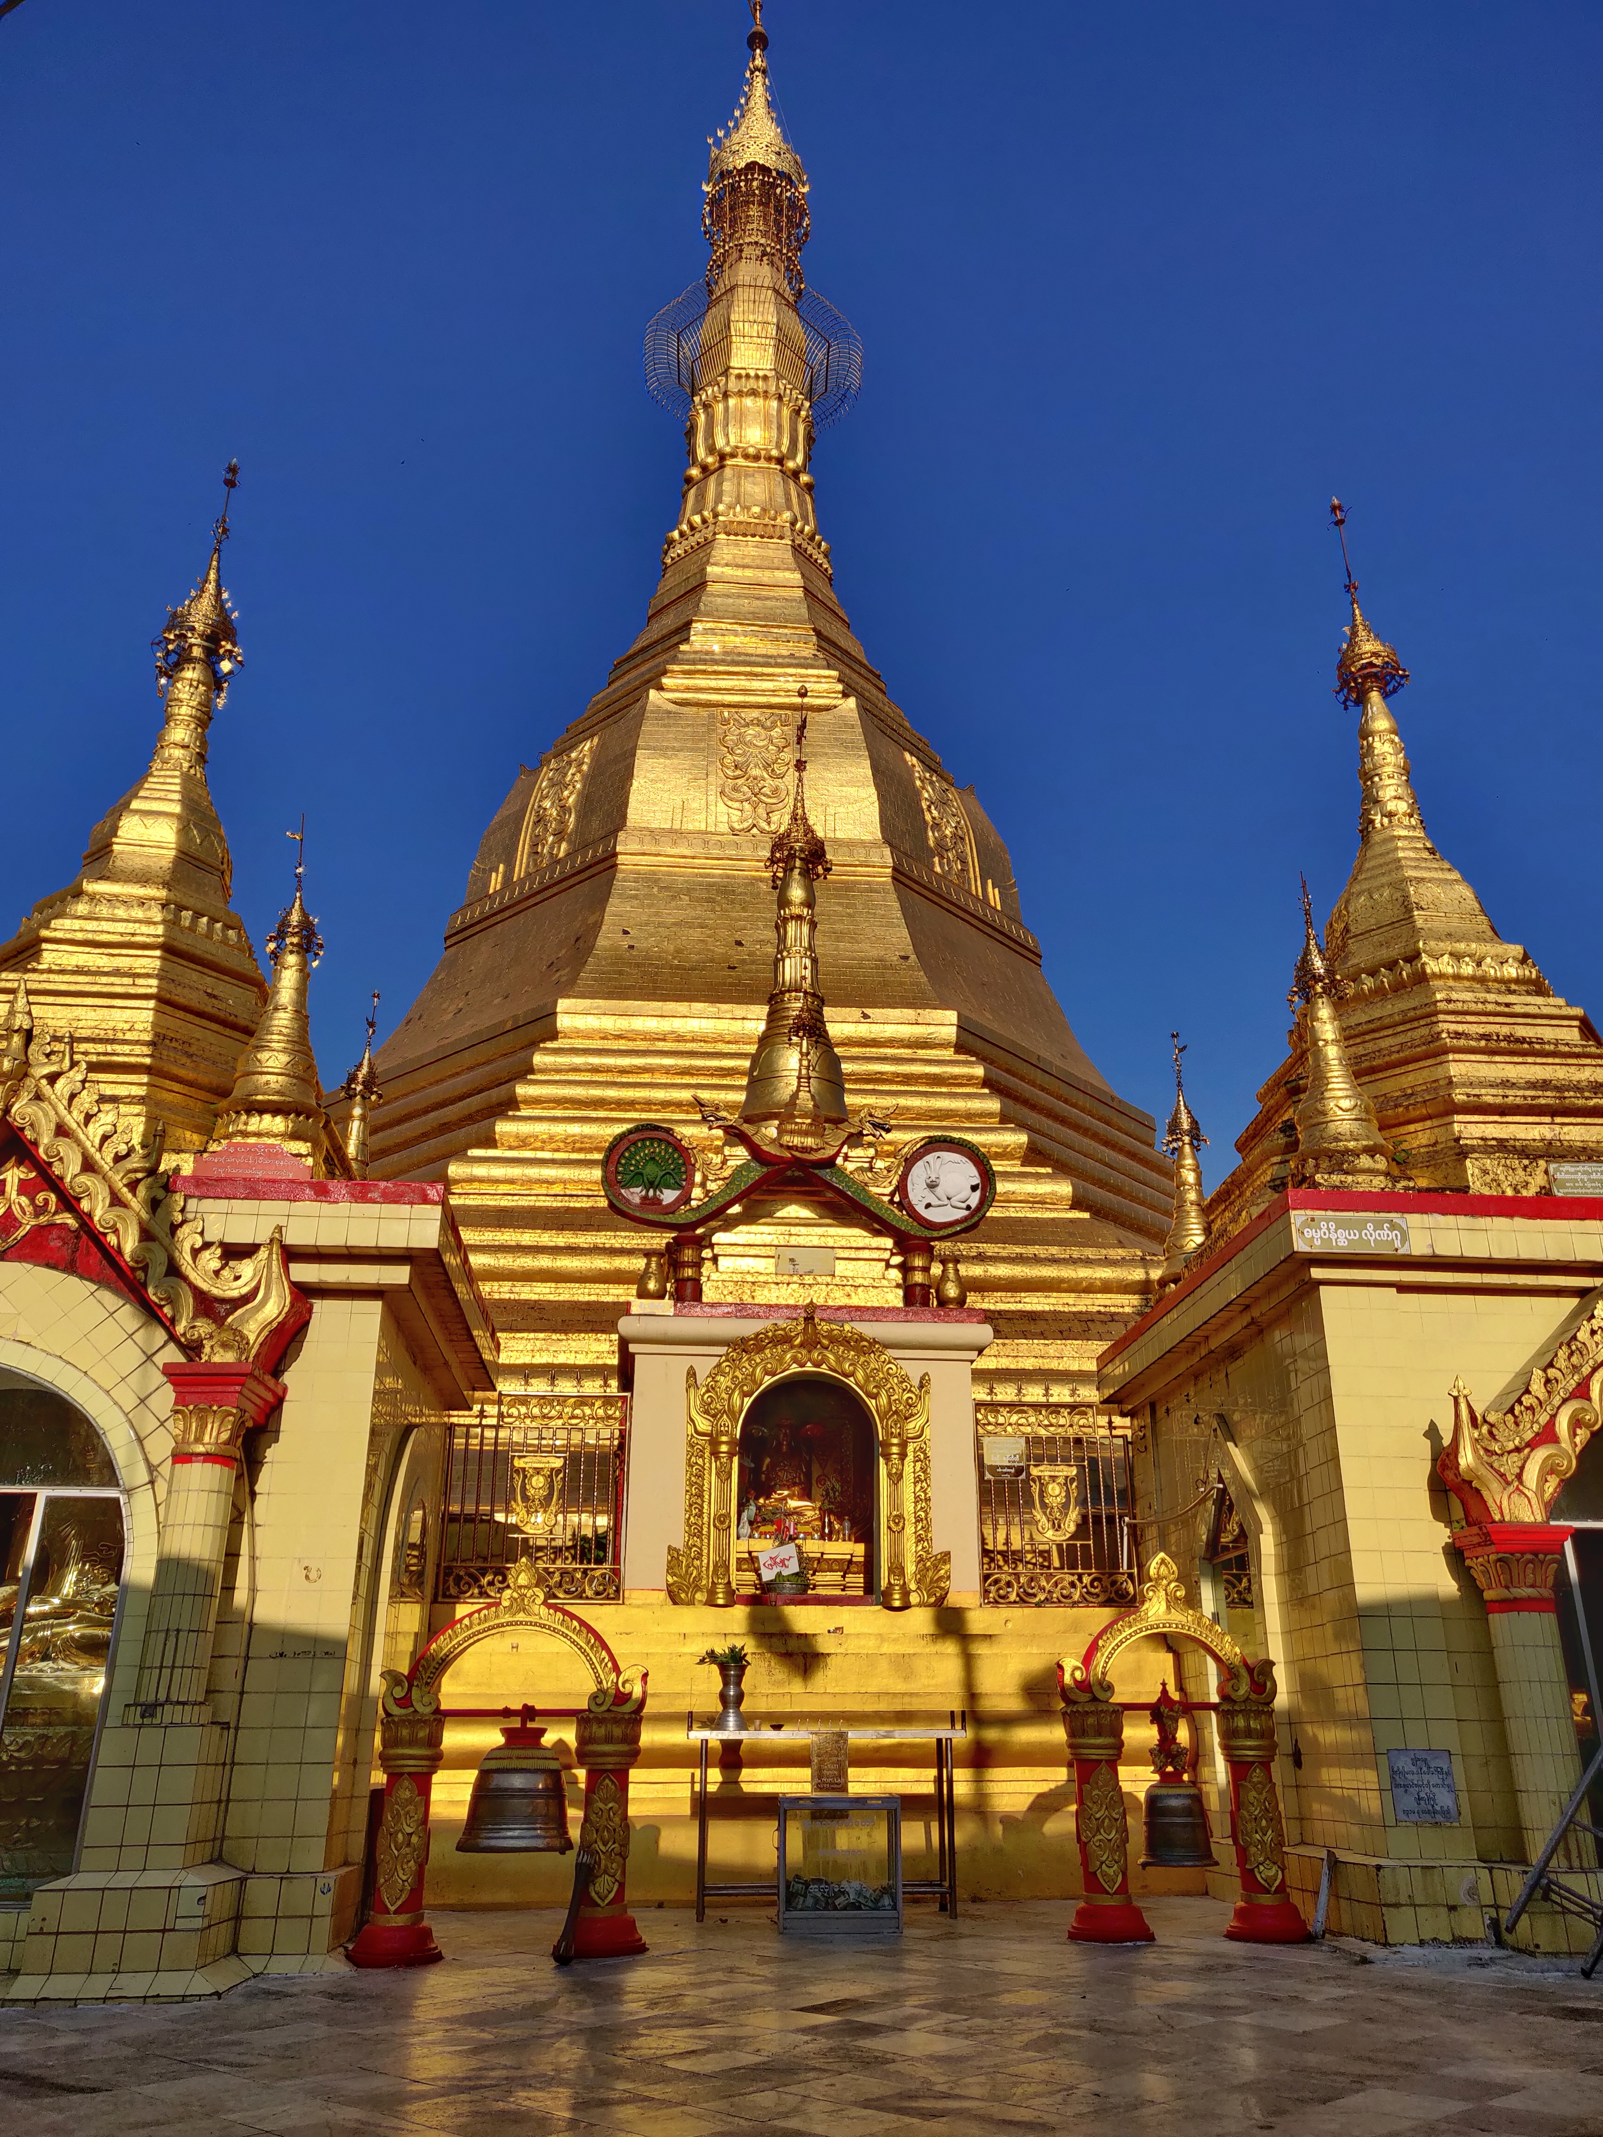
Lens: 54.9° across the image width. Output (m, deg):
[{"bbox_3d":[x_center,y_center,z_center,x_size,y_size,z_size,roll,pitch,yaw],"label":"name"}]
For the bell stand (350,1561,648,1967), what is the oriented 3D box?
[{"bbox_3d":[-1.826,4.325,9.825,1.816,2.302,0.601,4,-23,-10],"label":"bell stand"}]

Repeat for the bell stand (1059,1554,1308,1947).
[{"bbox_3d":[2.435,4.379,10.093,1.526,2.289,0.500,2,-22,-4],"label":"bell stand"}]

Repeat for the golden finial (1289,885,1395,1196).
[{"bbox_3d":[4.130,-0.284,12.222,0.800,2.801,0.800,2,-22,-6],"label":"golden finial"}]

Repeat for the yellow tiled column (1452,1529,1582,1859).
[{"bbox_3d":[4.960,4.202,10.468,0.586,2.074,0.572,2,-22,-4],"label":"yellow tiled column"}]

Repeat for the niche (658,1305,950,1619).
[{"bbox_3d":[0.038,3.246,12.882,2.255,2.413,0.700,2,-22,-6],"label":"niche"}]

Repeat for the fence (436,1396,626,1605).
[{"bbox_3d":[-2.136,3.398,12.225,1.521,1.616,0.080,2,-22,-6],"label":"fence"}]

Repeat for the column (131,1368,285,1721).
[{"bbox_3d":[-3.709,2.898,9.510,0.543,2.031,0.615,2,-22,-4],"label":"column"}]

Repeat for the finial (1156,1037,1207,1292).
[{"bbox_3d":[4.047,1.080,16.166,0.801,3.075,0.801,2,-22,-4],"label":"finial"}]

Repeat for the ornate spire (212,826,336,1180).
[{"bbox_3d":[-3.966,-0.580,11.922,0.858,3.146,0.858,2,-22,-4],"label":"ornate spire"}]

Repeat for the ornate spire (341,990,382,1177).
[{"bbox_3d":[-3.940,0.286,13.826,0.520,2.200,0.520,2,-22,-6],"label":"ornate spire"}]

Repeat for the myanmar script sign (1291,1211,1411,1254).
[{"bbox_3d":[4.074,1.214,11.386,0.887,0.286,0.026,2,-22,-4],"label":"myanmar script sign"}]

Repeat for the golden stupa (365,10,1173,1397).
[{"bbox_3d":[-1.150,-8.940,32.849,19.000,41.072,19.000,2,-22,-5],"label":"golden stupa"}]

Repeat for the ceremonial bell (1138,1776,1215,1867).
[{"bbox_3d":[2.406,4.838,9.905,0.478,0.507,0.478,2,-22,-4],"label":"ceremonial bell"}]

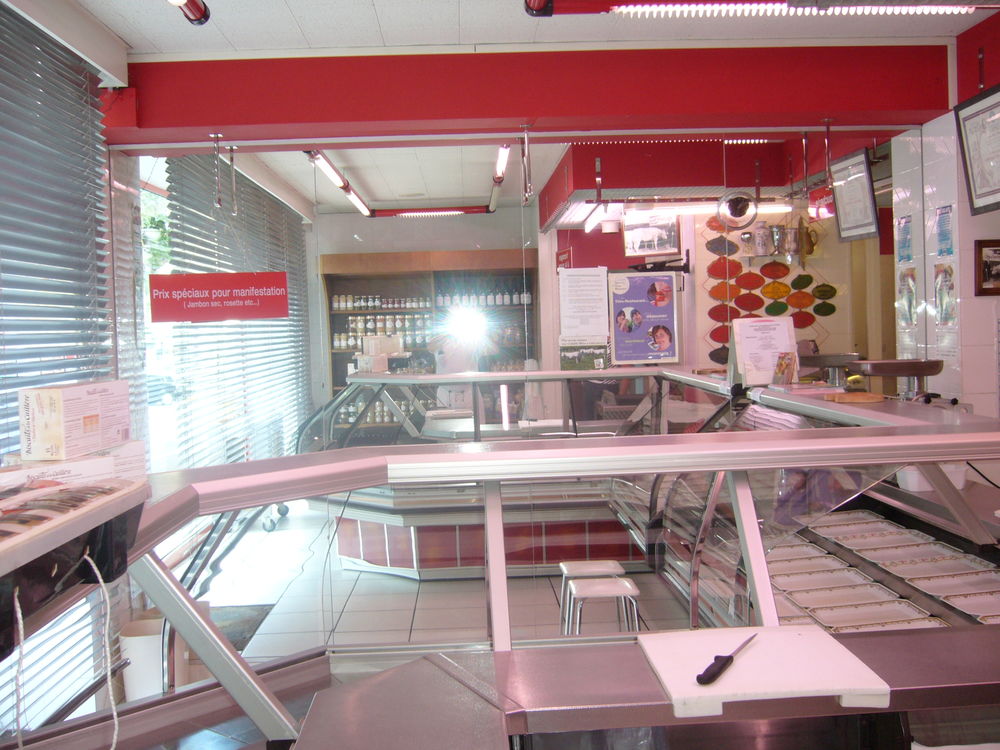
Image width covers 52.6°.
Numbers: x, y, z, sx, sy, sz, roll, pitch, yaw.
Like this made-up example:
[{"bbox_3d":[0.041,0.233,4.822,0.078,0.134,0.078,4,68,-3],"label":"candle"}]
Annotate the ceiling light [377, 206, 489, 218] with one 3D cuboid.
[{"bbox_3d":[-0.593,-1.431,8.872,1.020,0.070,0.075,-2,3,-2],"label":"ceiling light"}]

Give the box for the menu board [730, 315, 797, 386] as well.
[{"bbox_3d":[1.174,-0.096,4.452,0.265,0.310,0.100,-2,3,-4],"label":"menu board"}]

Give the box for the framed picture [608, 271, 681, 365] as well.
[{"bbox_3d":[0.643,-0.251,4.503,0.298,0.405,0.020,-2,3,-2],"label":"framed picture"}]

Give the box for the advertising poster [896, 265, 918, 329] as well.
[{"bbox_3d":[1.907,-0.361,4.734,0.012,0.268,0.172,-2,3,-2],"label":"advertising poster"}]

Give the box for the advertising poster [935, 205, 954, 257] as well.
[{"bbox_3d":[1.910,-0.618,4.343,0.012,0.213,0.145,-2,3,-2],"label":"advertising poster"}]

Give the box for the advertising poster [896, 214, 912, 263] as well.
[{"bbox_3d":[1.897,-0.638,4.738,0.012,0.213,0.145,-2,3,-2],"label":"advertising poster"}]

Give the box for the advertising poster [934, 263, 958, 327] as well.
[{"bbox_3d":[1.919,-0.343,4.374,0.015,0.268,0.172,-2,3,-2],"label":"advertising poster"}]

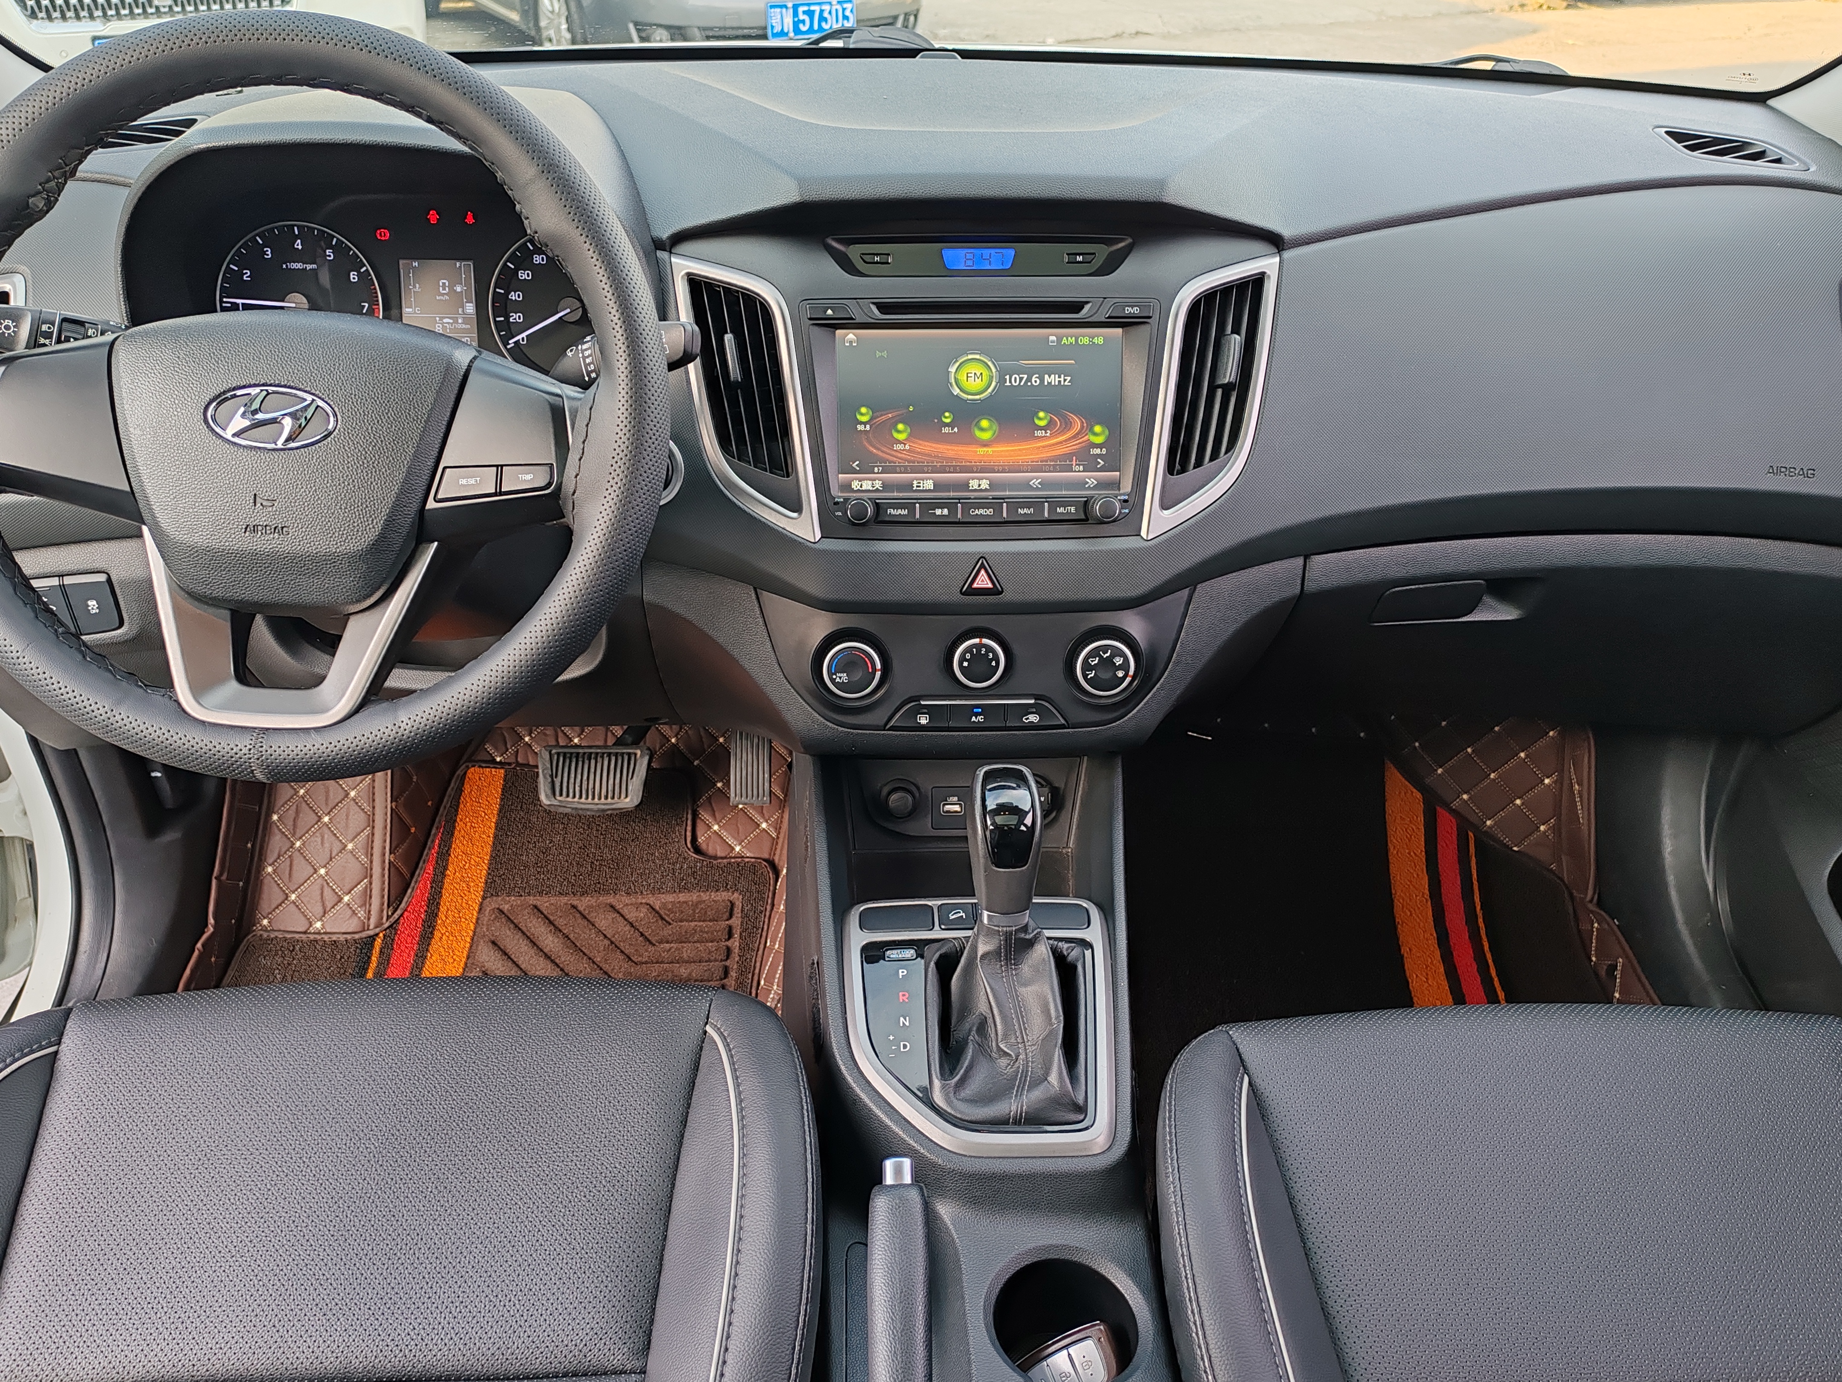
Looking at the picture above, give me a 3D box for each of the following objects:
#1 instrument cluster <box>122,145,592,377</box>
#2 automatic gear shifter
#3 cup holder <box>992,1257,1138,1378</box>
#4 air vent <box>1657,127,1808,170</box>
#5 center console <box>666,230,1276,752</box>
[{"bbox_3d":[-0.324,-0.261,0.900,0.300,0.150,0.100,0,15,2],"label":"instrument cluster"},{"bbox_3d":[0.050,0.140,0.840,0.098,0.175,0.140,0,30,2],"label":"automatic gear shifter"},{"bbox_3d":[0.079,0.370,0.793,0.080,0.075,0.080,0,30,2],"label":"cup holder"},{"bbox_3d":[0.598,-0.399,1.060,0.108,0.022,0.042,19,53,17],"label":"air vent"},{"bbox_3d":[0.033,-0.132,0.933,0.368,0.318,0.140,0,10,2],"label":"center console"}]

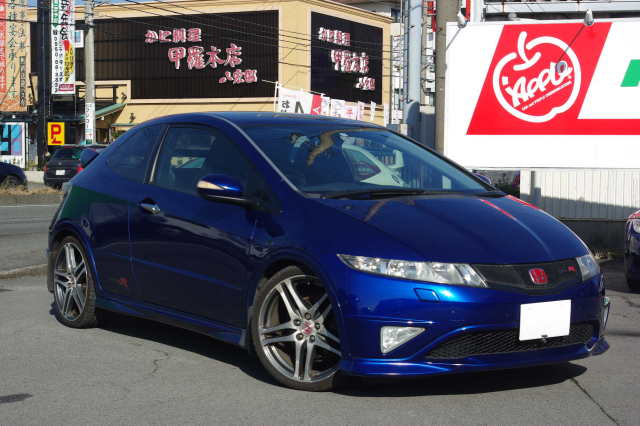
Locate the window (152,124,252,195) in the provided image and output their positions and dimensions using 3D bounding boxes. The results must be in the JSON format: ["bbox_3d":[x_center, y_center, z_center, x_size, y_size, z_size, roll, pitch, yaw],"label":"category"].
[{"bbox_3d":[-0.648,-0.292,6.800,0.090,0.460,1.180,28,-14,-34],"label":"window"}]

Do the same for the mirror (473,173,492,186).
[{"bbox_3d":[0.964,-0.171,7.369,0.235,0.175,0.180,-2,4,-36],"label":"mirror"}]

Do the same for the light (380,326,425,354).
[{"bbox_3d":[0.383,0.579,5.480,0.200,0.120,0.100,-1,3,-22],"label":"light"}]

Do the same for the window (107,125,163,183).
[{"bbox_3d":[-1.182,-0.362,7.547,0.090,0.400,0.620,27,-13,-28],"label":"window"}]

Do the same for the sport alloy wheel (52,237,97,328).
[{"bbox_3d":[-1.597,0.458,8.086,0.225,0.640,0.640,-2,4,-36],"label":"sport alloy wheel"}]

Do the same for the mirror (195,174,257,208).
[{"bbox_3d":[-0.493,-0.115,6.296,0.235,0.175,0.180,-2,4,-36],"label":"mirror"}]

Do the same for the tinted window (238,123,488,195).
[{"bbox_3d":[0.262,-0.307,6.788,1.340,0.120,0.960,-2,30,-36],"label":"tinted window"}]

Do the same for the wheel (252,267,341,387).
[{"bbox_3d":[-0.033,0.570,5.968,0.640,0.640,0.225,2,4,39],"label":"wheel"}]

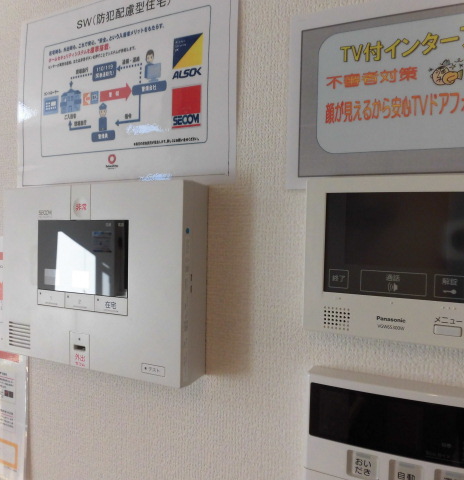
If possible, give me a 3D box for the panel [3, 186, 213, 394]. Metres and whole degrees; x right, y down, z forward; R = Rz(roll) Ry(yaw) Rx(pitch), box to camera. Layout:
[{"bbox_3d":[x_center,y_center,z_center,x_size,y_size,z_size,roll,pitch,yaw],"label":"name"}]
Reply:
[{"bbox_3d":[-0.142,0.037,0.472,0.240,0.187,0.045,2,1,26],"label":"panel"}]

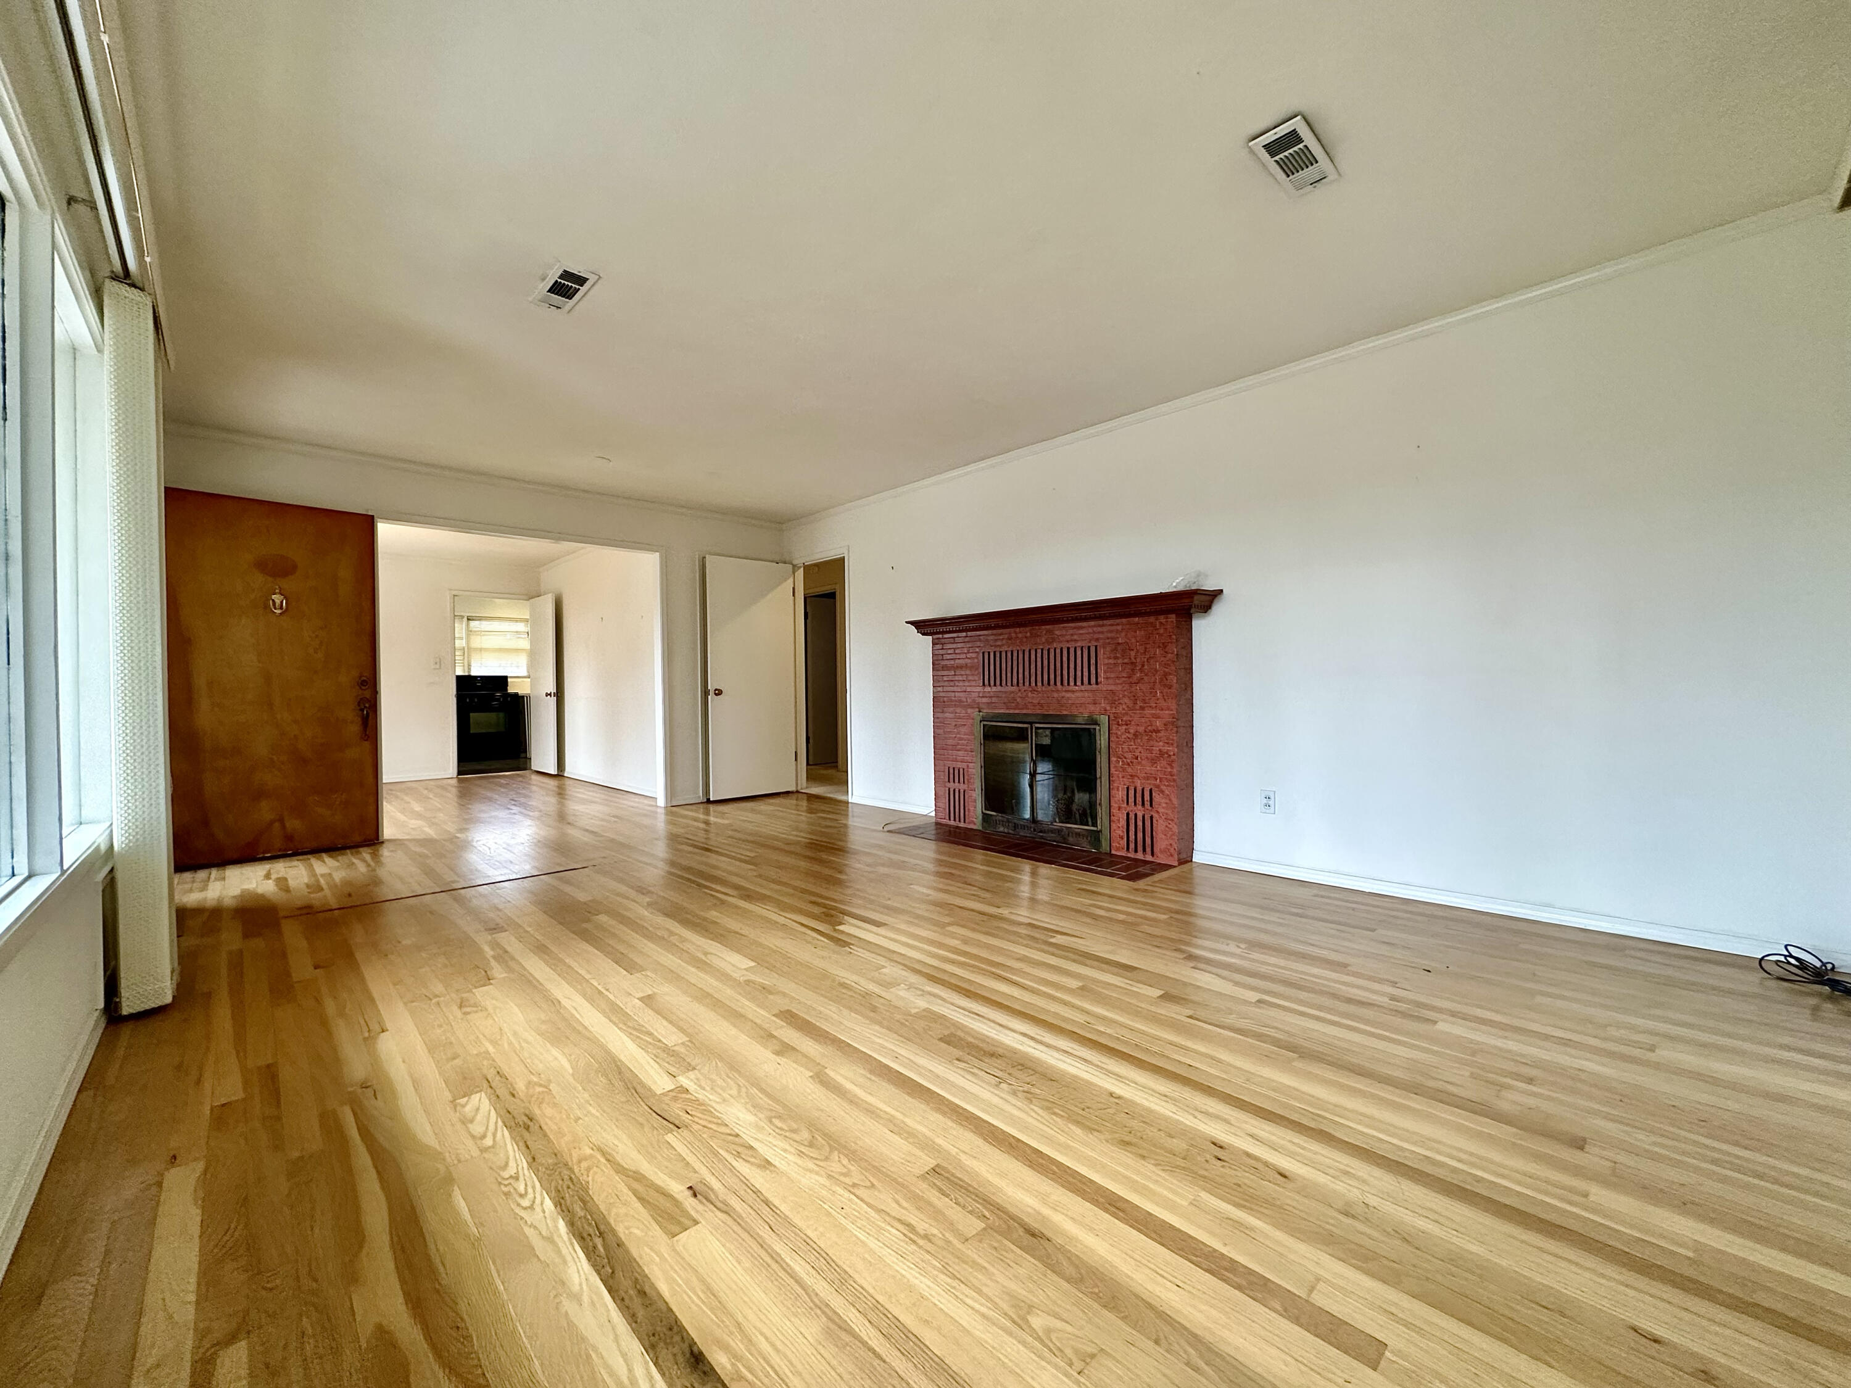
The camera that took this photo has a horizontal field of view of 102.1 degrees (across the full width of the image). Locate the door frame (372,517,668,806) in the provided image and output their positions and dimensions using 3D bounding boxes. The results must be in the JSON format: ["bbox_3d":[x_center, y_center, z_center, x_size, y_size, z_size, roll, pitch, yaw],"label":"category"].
[{"bbox_3d":[-2.774,-0.117,5.341,1.913,2.066,0.139,-1,1,-43],"label":"door frame"}]

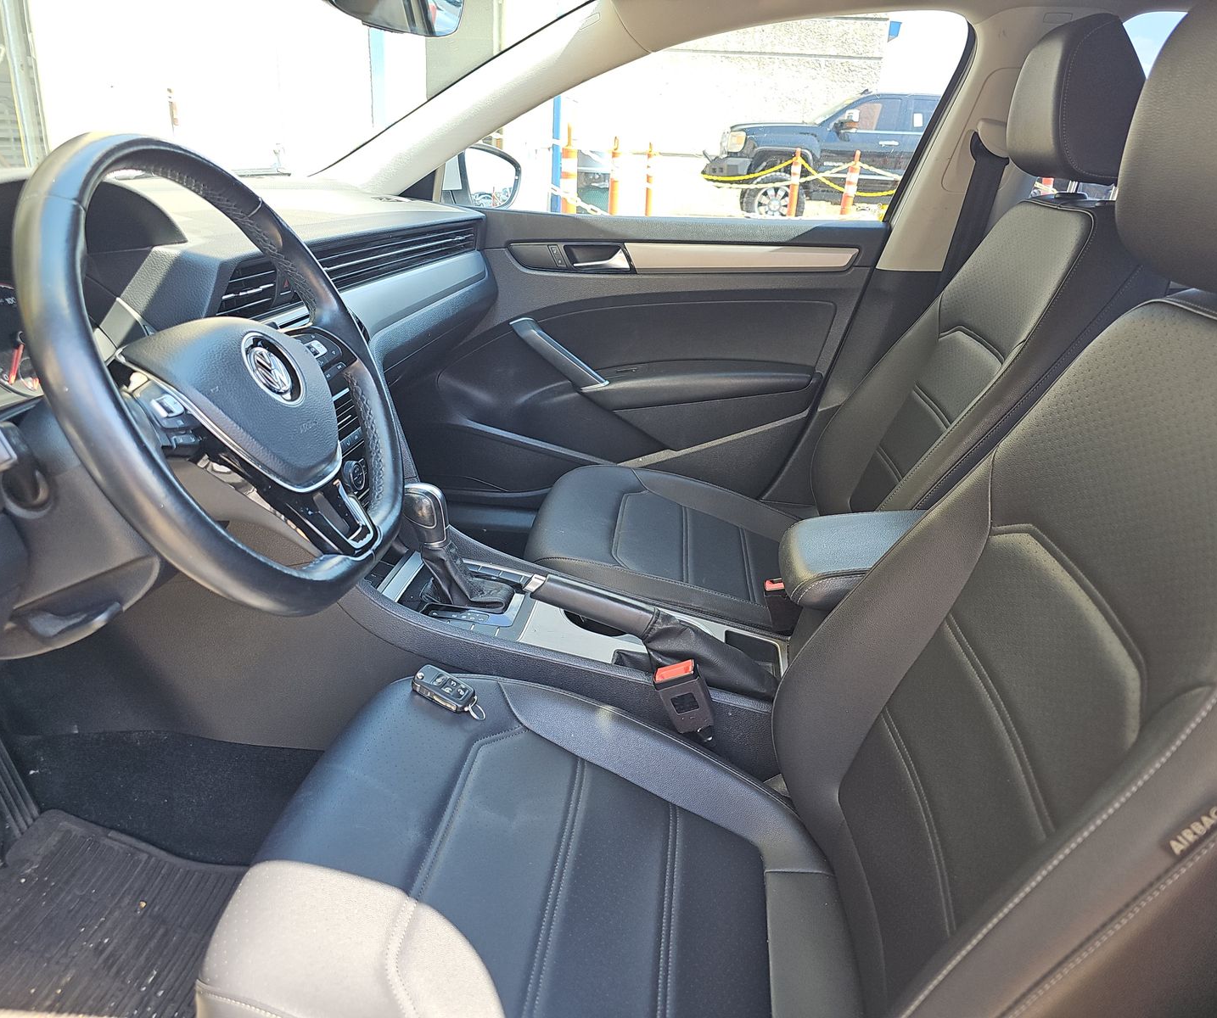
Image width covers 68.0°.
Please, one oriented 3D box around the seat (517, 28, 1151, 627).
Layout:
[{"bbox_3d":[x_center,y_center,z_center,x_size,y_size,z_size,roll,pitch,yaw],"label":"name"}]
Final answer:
[{"bbox_3d":[0.296,-0.170,1.392,0.840,1.060,0.540,4,21,4],"label":"seat"}]

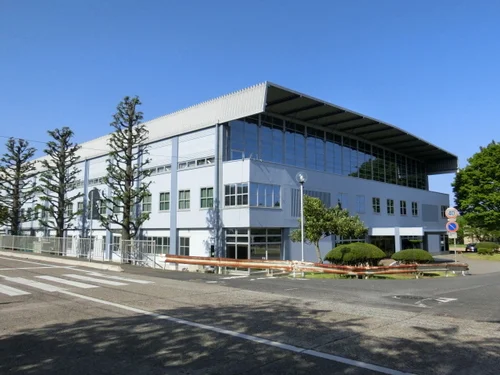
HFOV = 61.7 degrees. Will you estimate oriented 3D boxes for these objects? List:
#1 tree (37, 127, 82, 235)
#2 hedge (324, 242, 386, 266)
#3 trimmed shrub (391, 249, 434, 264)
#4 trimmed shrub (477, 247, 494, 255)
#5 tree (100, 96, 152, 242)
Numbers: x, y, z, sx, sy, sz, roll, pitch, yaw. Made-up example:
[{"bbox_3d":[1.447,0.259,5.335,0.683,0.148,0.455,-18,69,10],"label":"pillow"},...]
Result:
[{"bbox_3d":[-17.886,0.628,39.539,4.150,12.930,4.100,0,-6,0],"label":"tree"},{"bbox_3d":[5.077,3.397,20.160,2.980,1.470,2.800,0,-6,0],"label":"hedge"},{"bbox_3d":[8.237,3.713,21.234,2.230,1.200,2.200,0,-6,0],"label":"trimmed shrub"},{"bbox_3d":[27.941,7.549,49.491,1.890,1.030,1.700,0,-6,0],"label":"trimmed shrub"},{"bbox_3d":[-9.196,-0.335,31.193,3.870,13.160,3.800,0,-6,0],"label":"tree"}]

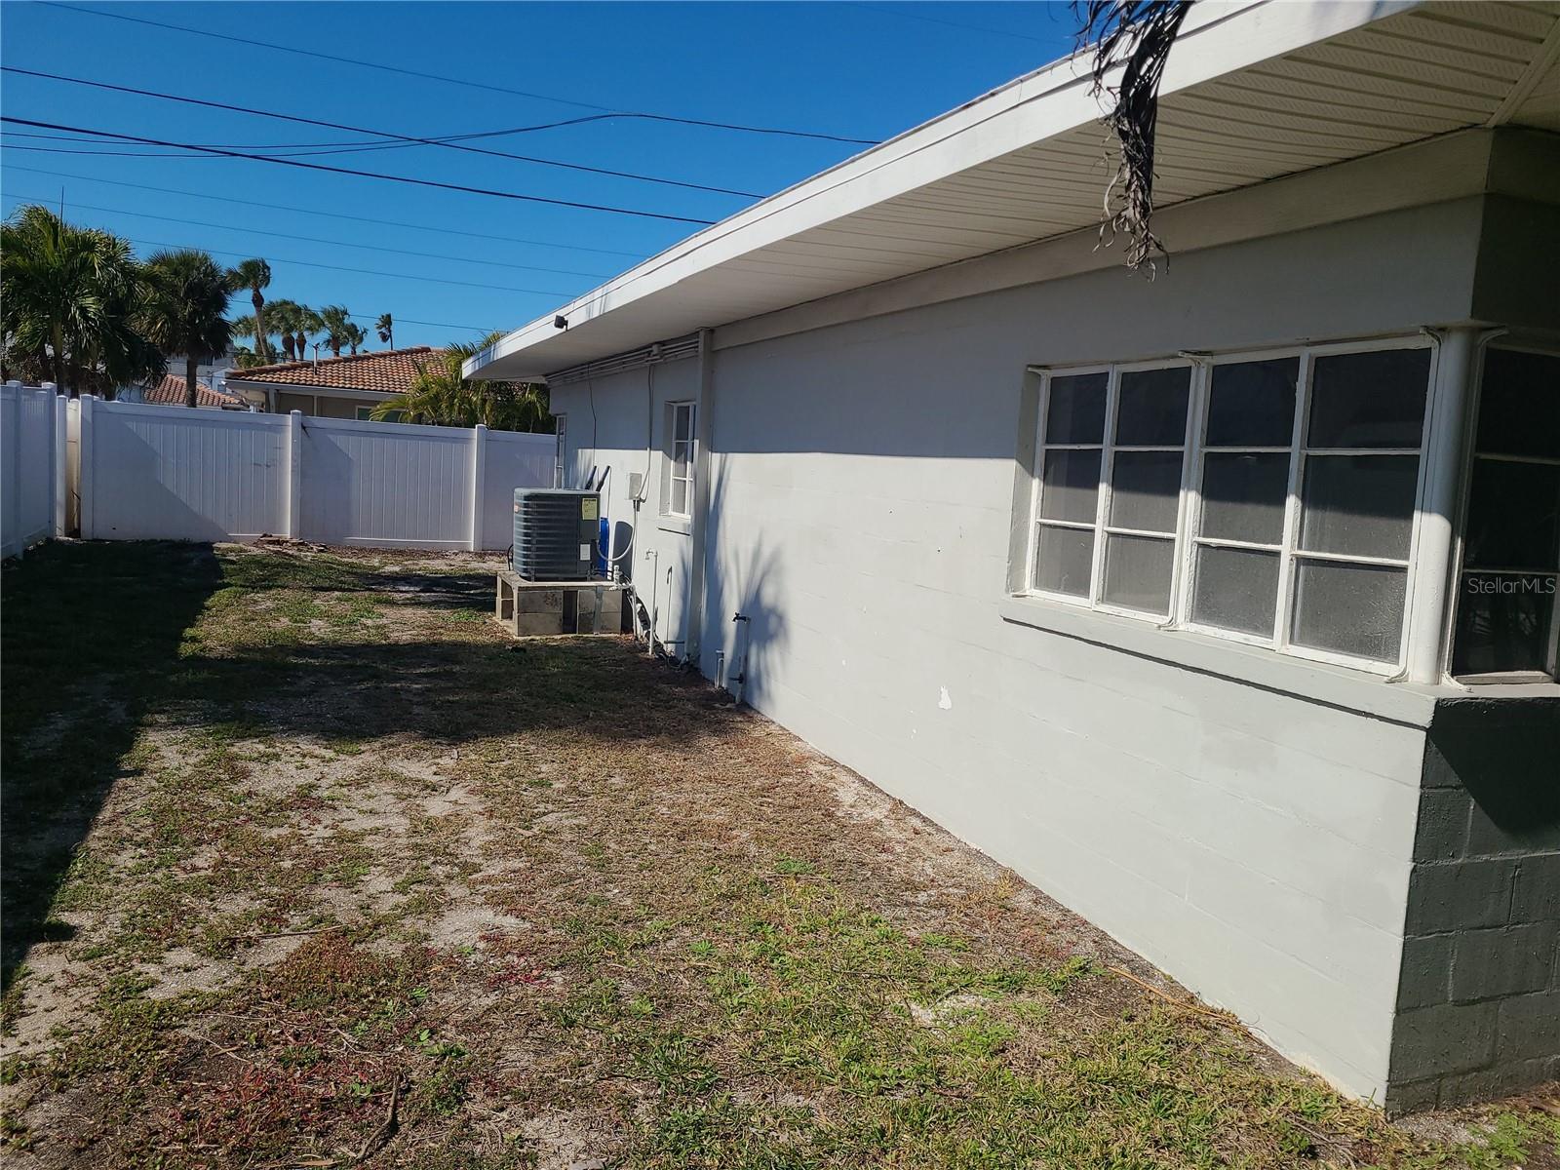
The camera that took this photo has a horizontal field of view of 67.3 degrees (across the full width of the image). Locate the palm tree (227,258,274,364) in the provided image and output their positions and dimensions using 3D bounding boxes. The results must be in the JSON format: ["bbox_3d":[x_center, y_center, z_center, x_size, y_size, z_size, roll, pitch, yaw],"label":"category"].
[{"bbox_3d":[-24.667,-10.274,54.493,2.200,9.568,2.200,1,6,-23],"label":"palm tree"}]

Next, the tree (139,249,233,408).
[{"bbox_3d":[-16.880,-6.167,33.342,2.500,6.625,2.500,1,6,-23],"label":"tree"}]

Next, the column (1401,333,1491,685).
[{"bbox_3d":[1.769,-0.205,3.111,0.100,0.940,0.100,1,6,-23],"label":"column"}]

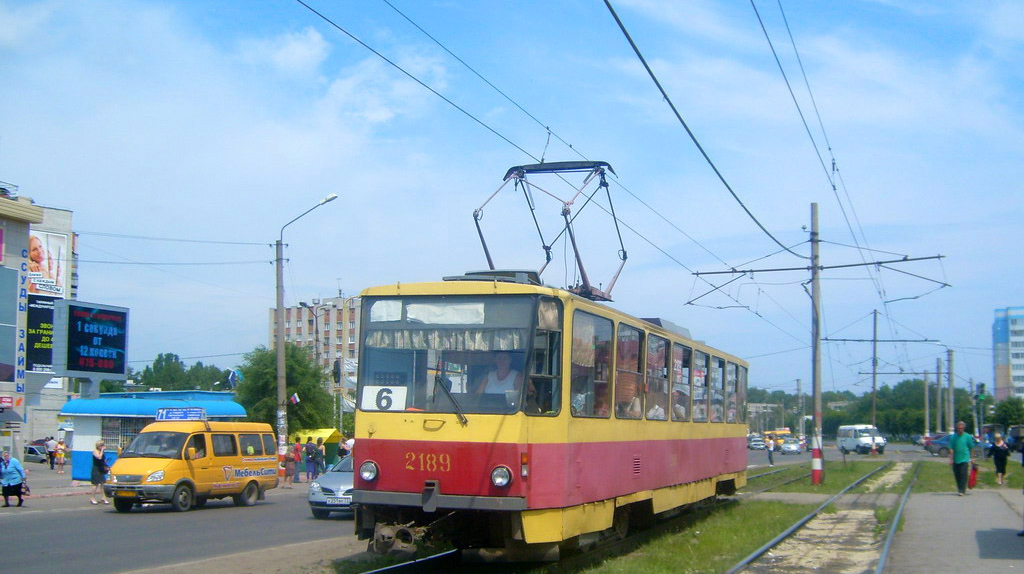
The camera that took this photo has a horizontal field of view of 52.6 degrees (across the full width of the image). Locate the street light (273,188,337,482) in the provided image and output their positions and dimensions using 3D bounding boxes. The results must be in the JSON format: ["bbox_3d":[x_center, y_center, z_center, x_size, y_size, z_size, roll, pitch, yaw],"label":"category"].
[{"bbox_3d":[-7.632,1.817,39.160,2.350,10.800,0.500,-3,-8,22],"label":"street light"}]

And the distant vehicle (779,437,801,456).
[{"bbox_3d":[23.790,13.599,88.598,1.720,1.450,4.300,-2,-8,18],"label":"distant vehicle"}]

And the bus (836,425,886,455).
[{"bbox_3d":[26.590,11.712,79.000,2.050,2.200,5.400,1,-8,0],"label":"bus"}]

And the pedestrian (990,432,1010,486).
[{"bbox_3d":[15.211,5.378,32.408,0.550,1.600,0.380,-3,-8,24],"label":"pedestrian"}]

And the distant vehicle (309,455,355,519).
[{"bbox_3d":[-2.798,4.254,23.081,1.760,1.480,4.560,-2,-8,15],"label":"distant vehicle"}]

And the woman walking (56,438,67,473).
[{"bbox_3d":[-21.015,7.884,48.300,0.500,1.650,0.360,3,-8,-17],"label":"woman walking"}]

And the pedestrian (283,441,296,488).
[{"bbox_3d":[-7.951,6.397,37.000,0.500,1.630,0.380,-2,-8,18],"label":"pedestrian"}]

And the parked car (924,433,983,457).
[{"bbox_3d":[29.258,10.410,68.000,4.300,1.450,1.700,-1,-8,11],"label":"parked car"}]

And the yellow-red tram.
[{"bbox_3d":[1.809,2.409,18.284,2.480,3.300,14.700,-2,-8,22],"label":"yellow-red tram"}]

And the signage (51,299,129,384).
[{"bbox_3d":[-19.592,2.496,48.300,0.850,3.450,3.750,-3,-9,25],"label":"signage"}]

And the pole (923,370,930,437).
[{"bbox_3d":[46.494,13.612,116.000,0.300,8.700,0.300,-2,-8,22],"label":"pole"}]

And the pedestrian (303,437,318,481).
[{"bbox_3d":[-7.470,6.402,38.512,0.550,1.660,0.380,0,-8,3],"label":"pedestrian"}]

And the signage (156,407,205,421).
[{"bbox_3d":[-8.344,3.214,26.100,1.400,0.330,0.180,-3,-8,21],"label":"signage"}]

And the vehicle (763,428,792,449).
[{"bbox_3d":[28.100,16.201,110.000,2.050,2.350,5.400,-2,-8,16],"label":"vehicle"}]

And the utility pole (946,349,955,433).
[{"bbox_3d":[37.354,9.746,88.581,0.380,8.600,0.380,-3,-8,22],"label":"utility pole"}]

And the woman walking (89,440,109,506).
[{"bbox_3d":[-10.581,4.770,26.711,0.480,1.640,0.450,-3,-8,21],"label":"woman walking"}]

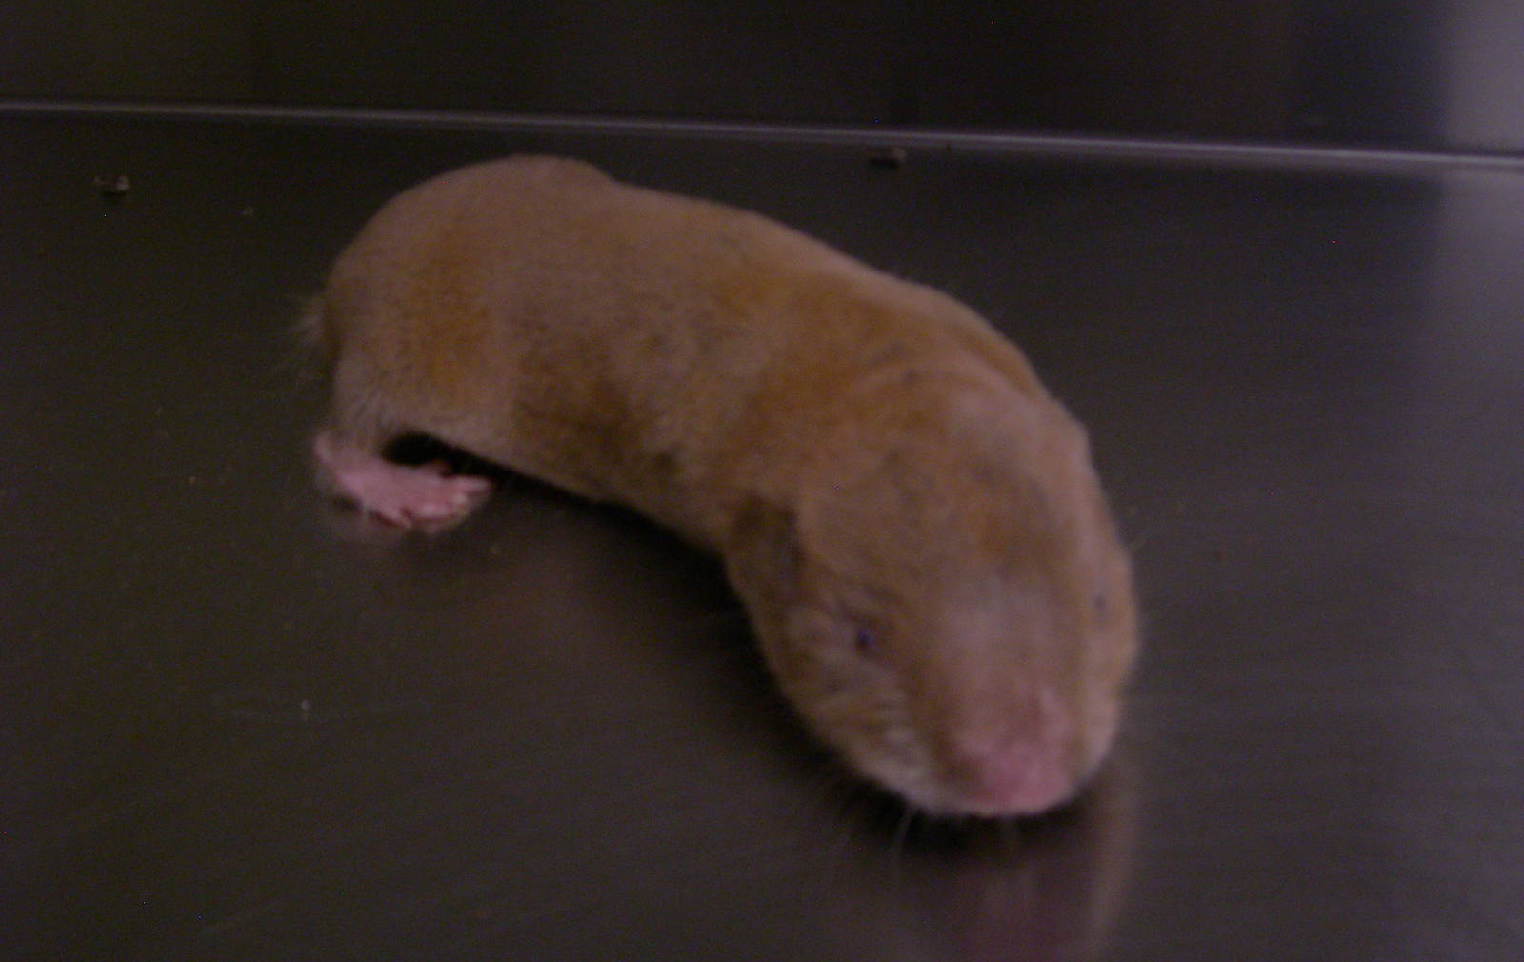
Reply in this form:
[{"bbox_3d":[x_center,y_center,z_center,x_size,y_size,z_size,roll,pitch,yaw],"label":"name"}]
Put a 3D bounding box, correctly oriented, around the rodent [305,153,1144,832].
[{"bbox_3d":[-0.006,-0.008,0.241,0.053,0.037,0.117,-20,36,-32],"label":"rodent"}]

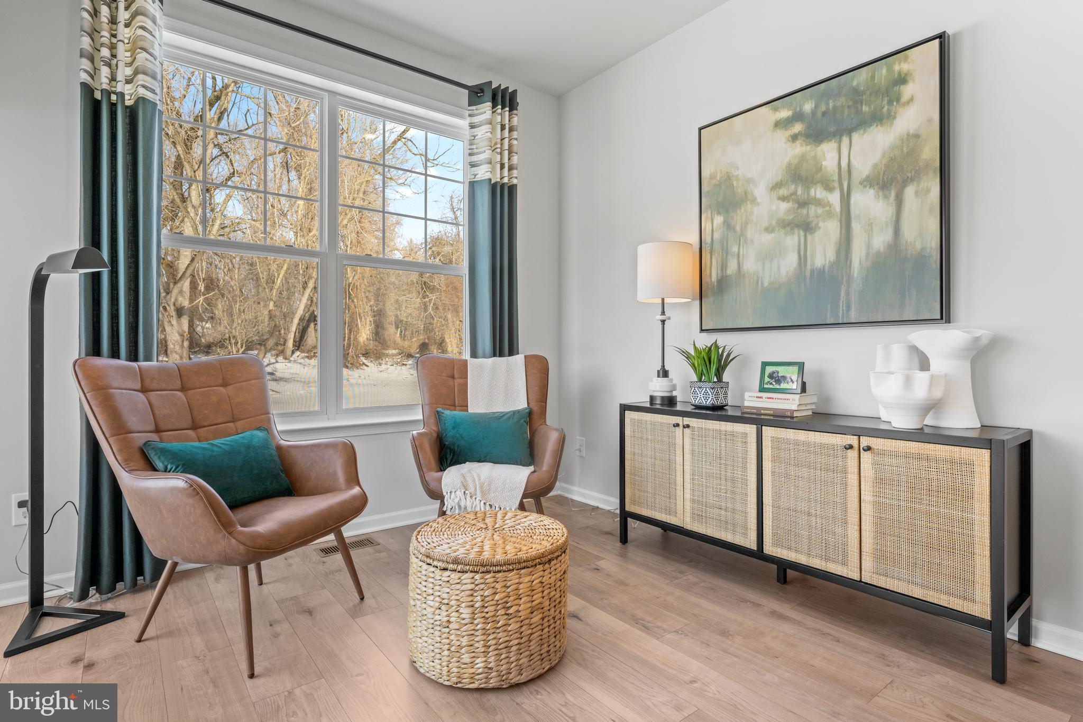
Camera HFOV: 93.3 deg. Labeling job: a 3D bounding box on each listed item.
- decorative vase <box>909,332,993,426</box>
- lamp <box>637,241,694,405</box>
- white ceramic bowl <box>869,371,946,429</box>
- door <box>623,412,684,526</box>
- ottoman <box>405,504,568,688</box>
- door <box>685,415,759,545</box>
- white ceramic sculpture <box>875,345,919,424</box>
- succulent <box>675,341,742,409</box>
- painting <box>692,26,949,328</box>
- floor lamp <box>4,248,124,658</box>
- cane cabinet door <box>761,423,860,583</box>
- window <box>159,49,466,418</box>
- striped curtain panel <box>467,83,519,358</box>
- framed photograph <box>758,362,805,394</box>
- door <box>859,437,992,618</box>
[{"bbox_3d":[1.454,0.061,1.798,0.215,0.338,0.285,0,0,-38],"label":"decorative vase"},{"bbox_3d":[0.628,-0.182,2.638,0.283,0.800,0.283,0,0,0],"label":"lamp"},{"bbox_3d":[1.289,0.136,1.803,0.215,0.192,0.217,0,1,-40],"label":"white ceramic bowl"},{"bbox_3d":[0.558,0.519,2.524,0.025,0.517,0.351,-1,1,-40],"label":"door"},{"bbox_3d":[-0.178,0.778,1.772,0.530,0.375,0.530,0,1,0],"label":"ottoman"},{"bbox_3d":[0.785,0.522,2.250,0.025,0.517,0.350,-1,1,-40],"label":"door"},{"bbox_3d":[1.353,0.083,1.933,0.165,0.290,0.172,0,0,-38],"label":"white ceramic sculpture"},{"bbox_3d":[0.810,0.067,2.492,0.270,0.320,0.300,-1,1,-40],"label":"succulent"},{"bbox_3d":[1.164,-0.673,2.265,0.045,1.056,1.015,-1,1,-40],"label":"painting"},{"bbox_3d":[-1.819,0.281,1.896,0.354,1.380,0.323,0,1,33],"label":"floor lamp"},{"bbox_3d":[1.024,0.523,1.952,0.022,0.510,0.365,0,0,-38],"label":"cane cabinet door"},{"bbox_3d":[-1.165,-0.565,2.808,1.640,1.755,0.110,-1,1,-36],"label":"window"},{"bbox_3d":[-0.289,-0.364,3.143,0.335,2.550,0.120,0,0,-39],"label":"striped curtain panel"},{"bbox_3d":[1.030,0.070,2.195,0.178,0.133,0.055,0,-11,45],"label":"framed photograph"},{"bbox_3d":[1.254,0.524,1.686,0.025,0.515,0.350,-1,1,-40],"label":"door"}]

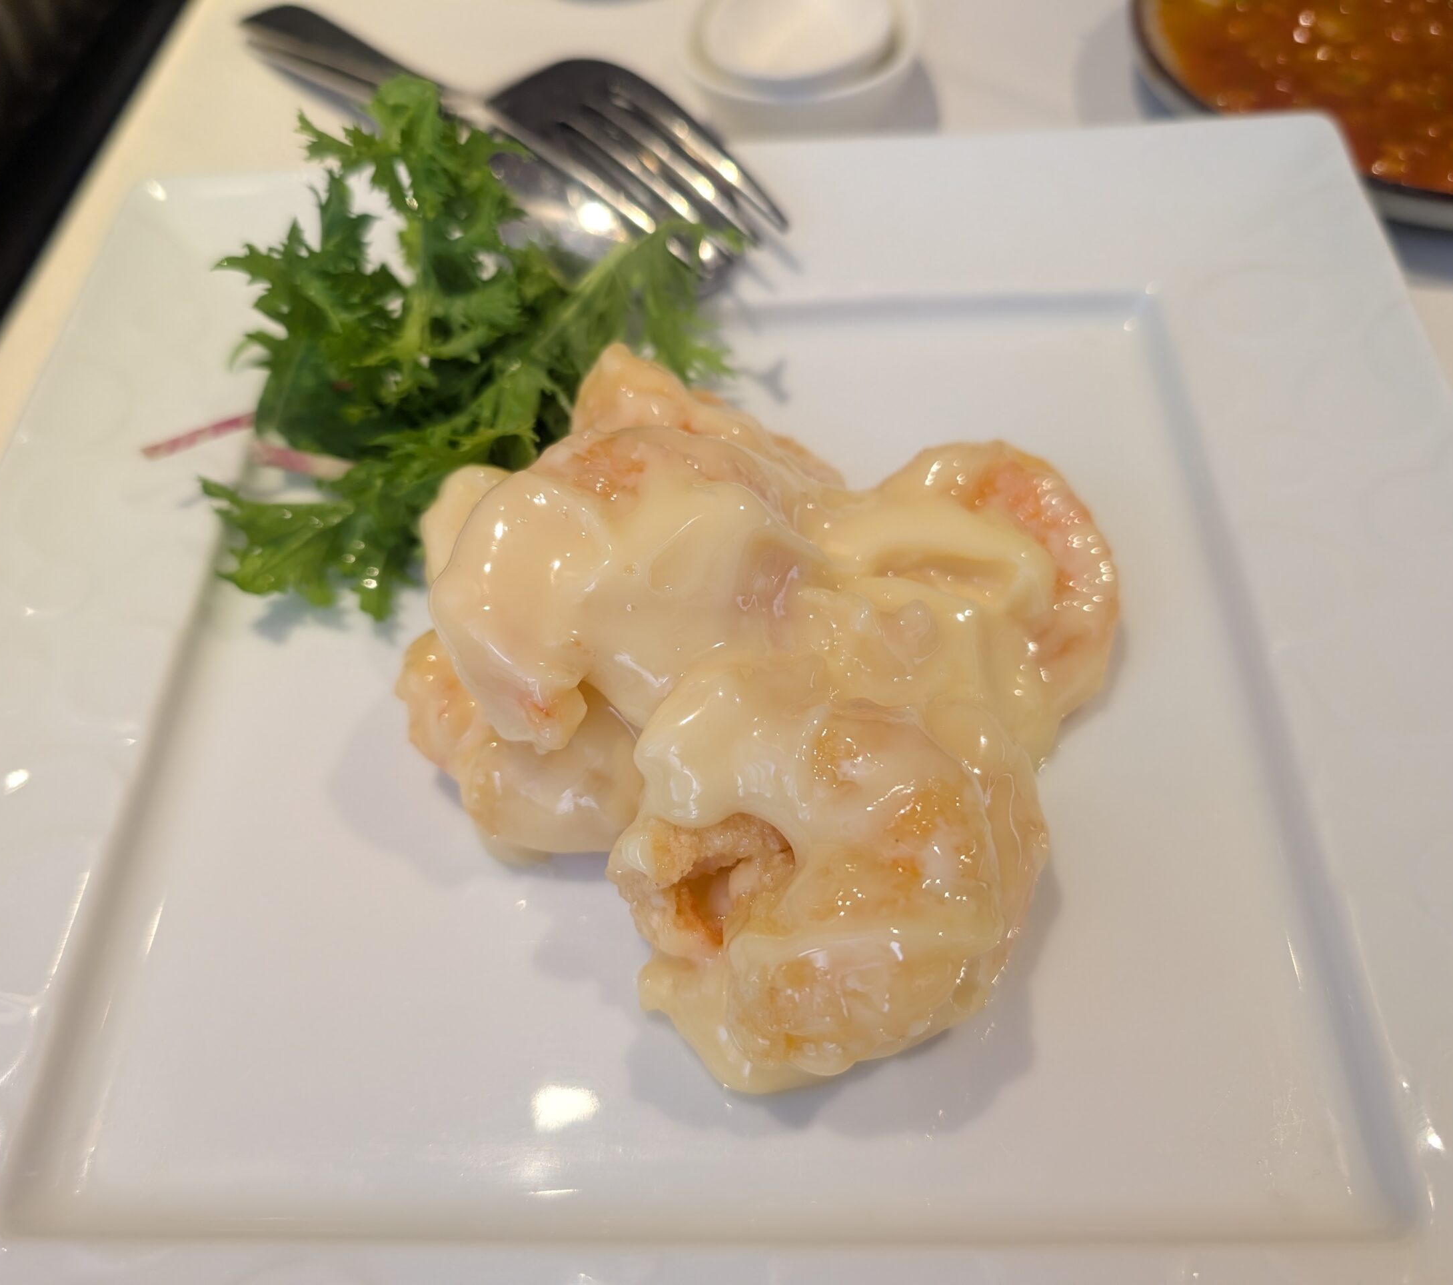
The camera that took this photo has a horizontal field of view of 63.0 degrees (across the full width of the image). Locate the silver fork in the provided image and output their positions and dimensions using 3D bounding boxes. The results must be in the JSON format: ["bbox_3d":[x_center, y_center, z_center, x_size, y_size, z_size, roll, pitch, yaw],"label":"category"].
[{"bbox_3d":[-0.063,-0.133,0.276,0.026,0.020,0.197,-38,56,-20],"label":"silver fork"}]

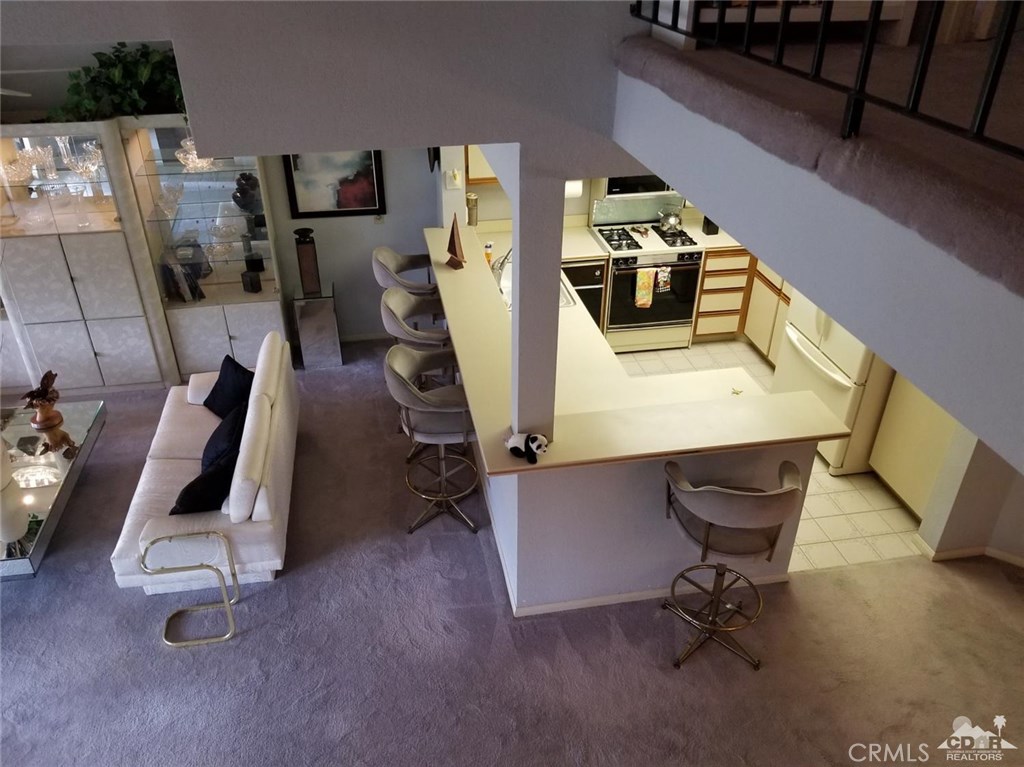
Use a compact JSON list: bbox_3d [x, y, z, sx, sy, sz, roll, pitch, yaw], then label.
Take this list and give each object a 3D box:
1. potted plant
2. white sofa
[{"bbox_3d":[-2.552,-2.020,5.128,0.950,0.470,0.450,-5,31,-9],"label":"potted plant"},{"bbox_3d":[-1.767,0.407,4.600,0.820,0.720,1.740,-5,31,-9],"label":"white sofa"}]

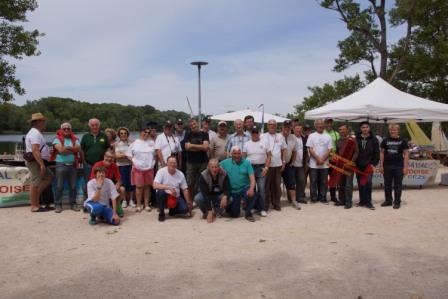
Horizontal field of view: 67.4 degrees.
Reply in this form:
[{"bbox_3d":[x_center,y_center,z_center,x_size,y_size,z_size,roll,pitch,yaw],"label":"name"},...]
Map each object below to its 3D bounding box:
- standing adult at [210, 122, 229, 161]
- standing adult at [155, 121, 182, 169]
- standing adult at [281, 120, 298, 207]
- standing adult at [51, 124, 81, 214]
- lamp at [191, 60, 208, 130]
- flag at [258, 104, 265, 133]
[{"bbox_3d":[-0.110,0.274,7.375,0.510,1.784,0.360,0,3,0],"label":"standing adult"},{"bbox_3d":[-1.089,0.295,6.596,0.550,1.710,0.380,-1,4,-11],"label":"standing adult"},{"bbox_3d":[1.295,0.285,6.596,0.520,1.730,0.400,0,4,-3],"label":"standing adult"},{"bbox_3d":[-3.062,0.349,6.542,0.540,1.724,0.380,-1,3,-11],"label":"standing adult"},{"bbox_3d":[-0.963,-1.287,13.250,0.710,4.272,0.710,0,3,0],"label":"lamp"},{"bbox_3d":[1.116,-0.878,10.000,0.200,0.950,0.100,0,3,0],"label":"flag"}]

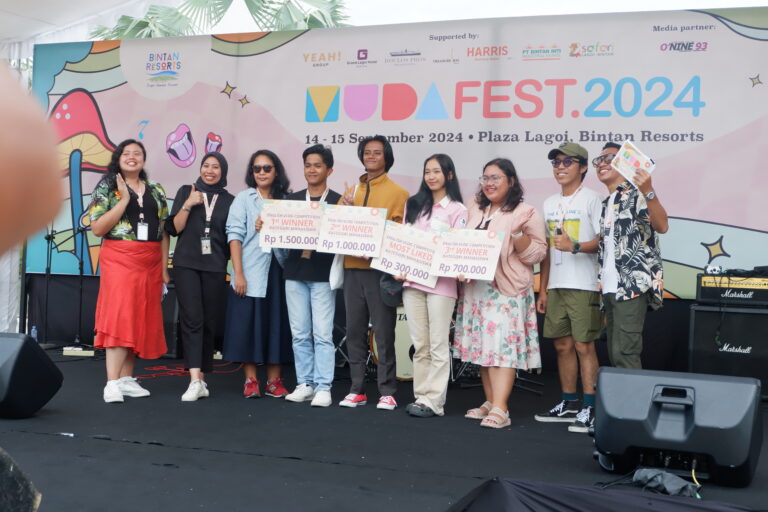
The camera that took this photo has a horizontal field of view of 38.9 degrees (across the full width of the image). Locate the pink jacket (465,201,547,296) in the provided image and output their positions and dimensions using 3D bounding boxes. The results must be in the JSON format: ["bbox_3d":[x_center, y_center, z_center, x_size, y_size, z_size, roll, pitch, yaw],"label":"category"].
[{"bbox_3d":[0.718,-0.044,6.400,0.450,0.550,0.320,2,0,30],"label":"pink jacket"}]

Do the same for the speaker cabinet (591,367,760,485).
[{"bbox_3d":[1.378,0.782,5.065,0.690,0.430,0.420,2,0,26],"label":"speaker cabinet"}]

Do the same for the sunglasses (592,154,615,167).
[{"bbox_3d":[1.325,-0.534,6.407,0.145,0.052,0.145,-14,-24,31],"label":"sunglasses"}]

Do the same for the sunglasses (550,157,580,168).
[{"bbox_3d":[1.093,-0.544,6.480,0.142,0.048,0.145,-2,-8,34],"label":"sunglasses"}]

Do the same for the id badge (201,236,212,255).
[{"bbox_3d":[-1.133,-0.064,6.950,0.067,0.112,0.010,2,0,-8],"label":"id badge"}]

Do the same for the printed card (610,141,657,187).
[{"bbox_3d":[1.425,-0.522,6.220,0.225,0.172,0.008,43,16,24],"label":"printed card"}]

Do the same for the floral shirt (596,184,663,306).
[{"bbox_3d":[1.405,-0.057,6.200,0.280,0.690,0.400,1,0,-42],"label":"floral shirt"}]

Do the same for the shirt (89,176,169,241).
[{"bbox_3d":[-1.602,-0.298,6.820,0.480,0.390,0.290,1,0,-28],"label":"shirt"}]

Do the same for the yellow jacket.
[{"bbox_3d":[-0.055,-0.232,7.000,0.440,0.610,0.290,2,-1,18],"label":"yellow jacket"}]

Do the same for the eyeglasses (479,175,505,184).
[{"bbox_3d":[0.660,-0.444,6.459,0.140,0.045,0.140,2,-3,32],"label":"eyeglasses"}]

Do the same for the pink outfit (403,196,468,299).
[{"bbox_3d":[0.323,-0.053,6.820,0.400,0.630,0.270,2,-1,20],"label":"pink outfit"}]

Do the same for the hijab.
[{"bbox_3d":[-1.118,-0.536,7.070,0.215,0.270,0.245,2,-1,12],"label":"hijab"}]

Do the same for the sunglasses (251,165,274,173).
[{"bbox_3d":[-0.795,-0.575,7.150,0.143,0.048,0.145,2,0,8],"label":"sunglasses"}]

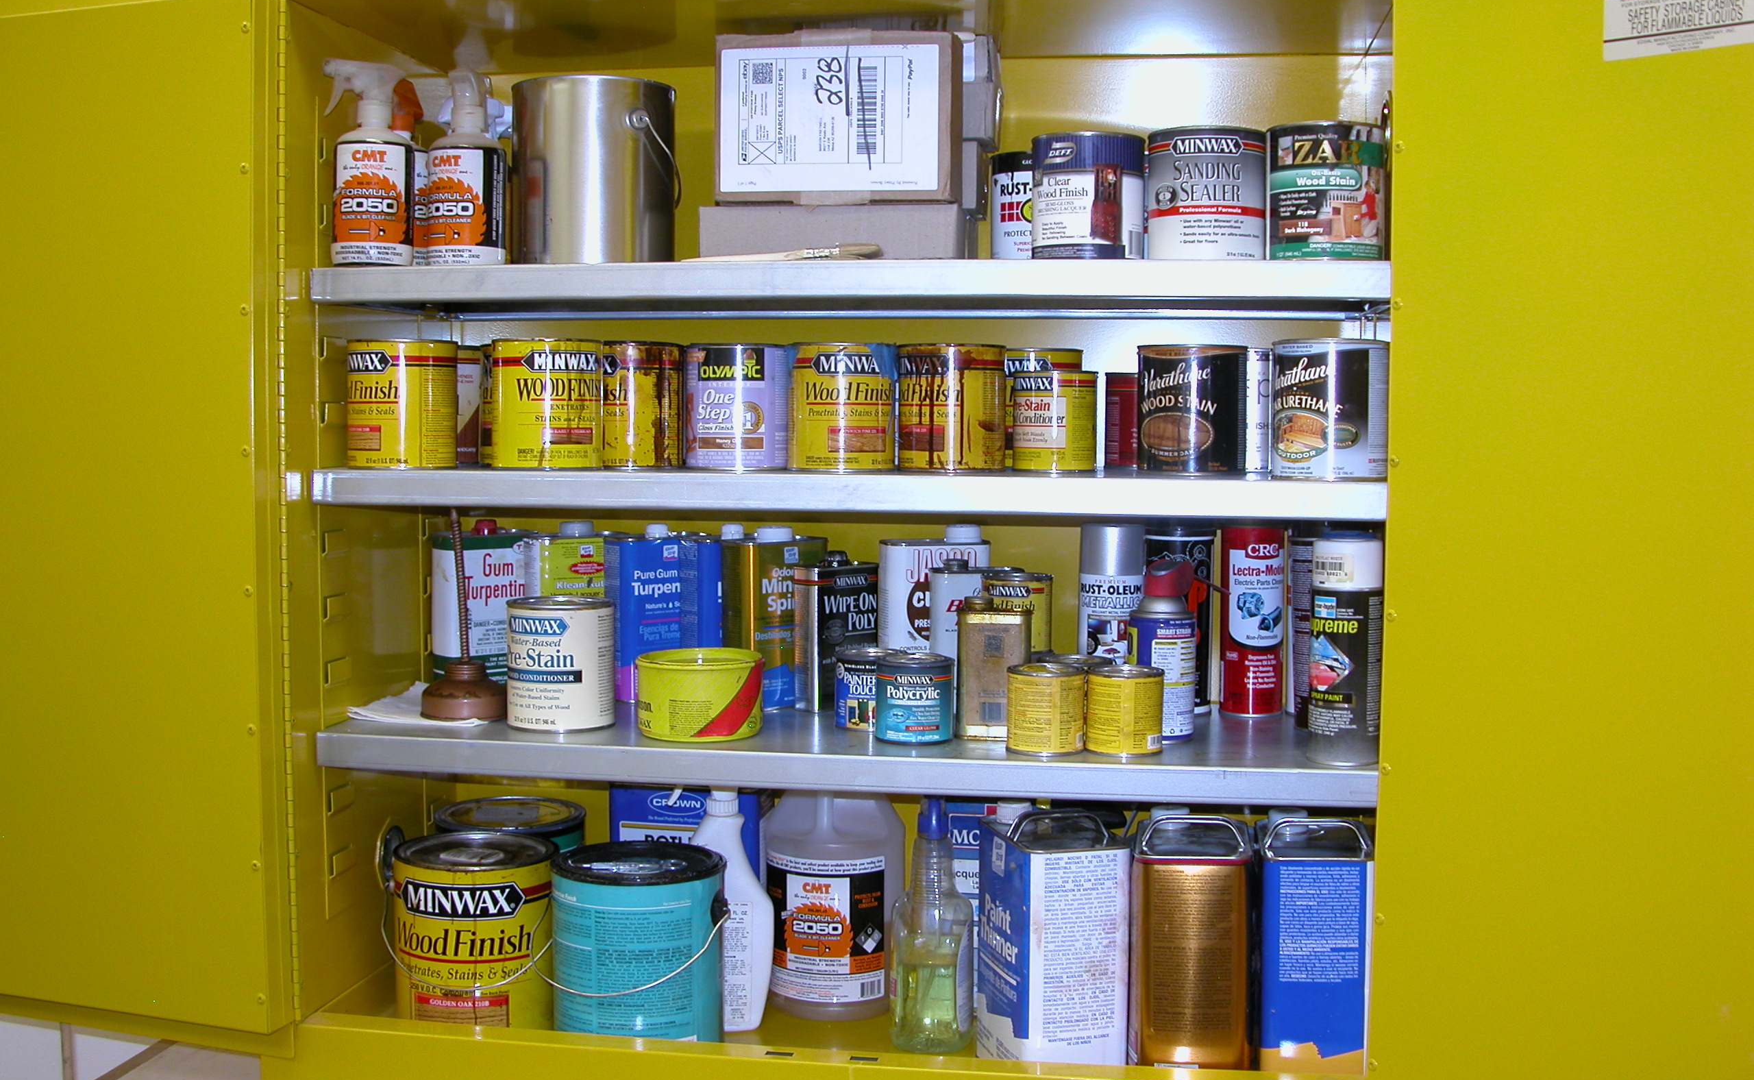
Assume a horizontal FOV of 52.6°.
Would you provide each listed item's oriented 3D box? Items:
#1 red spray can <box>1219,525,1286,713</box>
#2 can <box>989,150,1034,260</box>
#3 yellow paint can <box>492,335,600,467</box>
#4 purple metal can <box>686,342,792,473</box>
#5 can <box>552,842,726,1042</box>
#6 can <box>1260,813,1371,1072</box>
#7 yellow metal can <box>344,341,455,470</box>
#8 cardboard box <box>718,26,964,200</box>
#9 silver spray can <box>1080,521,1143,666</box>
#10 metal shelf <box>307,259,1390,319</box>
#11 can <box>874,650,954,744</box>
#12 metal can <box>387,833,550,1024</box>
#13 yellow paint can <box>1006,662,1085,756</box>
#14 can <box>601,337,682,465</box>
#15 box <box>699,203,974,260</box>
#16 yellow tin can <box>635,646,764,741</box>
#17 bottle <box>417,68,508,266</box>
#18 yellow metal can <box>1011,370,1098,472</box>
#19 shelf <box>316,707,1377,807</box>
[{"bbox_3d":[0.401,0.076,1.899,0.066,0.220,0.066,1,4,9],"label":"red spray can"},{"bbox_3d":[0.170,-0.324,1.801,0.108,0.124,0.108,1,4,5],"label":"can"},{"bbox_3d":[-0.323,-0.132,1.739,0.108,0.124,0.108,0,4,0],"label":"yellow paint can"},{"bbox_3d":[-0.136,-0.132,1.780,0.108,0.124,0.108,0,4,0],"label":"purple metal can"},{"bbox_3d":[-0.231,0.413,1.730,0.170,0.196,0.170,0,4,-8],"label":"can"},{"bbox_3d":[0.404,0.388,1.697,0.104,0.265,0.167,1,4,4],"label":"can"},{"bbox_3d":[-0.472,-0.134,1.765,0.107,0.124,0.107,0,4,0],"label":"yellow metal can"},{"bbox_3d":[-0.035,-0.415,1.778,0.234,0.163,0.100,1,4,9],"label":"cardboard box"},{"bbox_3d":[0.240,0.086,1.812,0.066,0.203,0.066,1,4,8],"label":"silver spray can"},{"bbox_3d":[-0.020,-0.245,1.771,1.000,0.032,0.340,1,4,9],"label":"metal shelf"},{"bbox_3d":[0.036,0.151,1.700,0.074,0.077,0.074,0,4,1],"label":"can"},{"bbox_3d":[-0.409,0.410,1.814,0.168,0.194,0.168,0,4,0],"label":"metal can"},{"bbox_3d":[0.160,0.159,1.671,0.074,0.076,0.074,1,4,6],"label":"yellow paint can"},{"bbox_3d":[-0.251,-0.136,1.806,0.108,0.124,0.108,0,4,0],"label":"can"},{"bbox_3d":[-0.038,-0.301,1.835,0.258,0.070,0.150,1,4,9],"label":"box"},{"bbox_3d":[-0.174,0.151,1.750,0.126,0.075,0.126,0,4,0],"label":"yellow tin can"},{"bbox_3d":[-0.414,-0.373,1.804,0.076,0.206,0.088,1,4,10],"label":"bottle"},{"bbox_3d":[0.178,-0.116,1.769,0.086,0.099,0.086,1,4,9],"label":"yellow metal can"},{"bbox_3d":[-0.018,0.204,1.839,1.020,0.035,0.345,1,4,9],"label":"shelf"}]

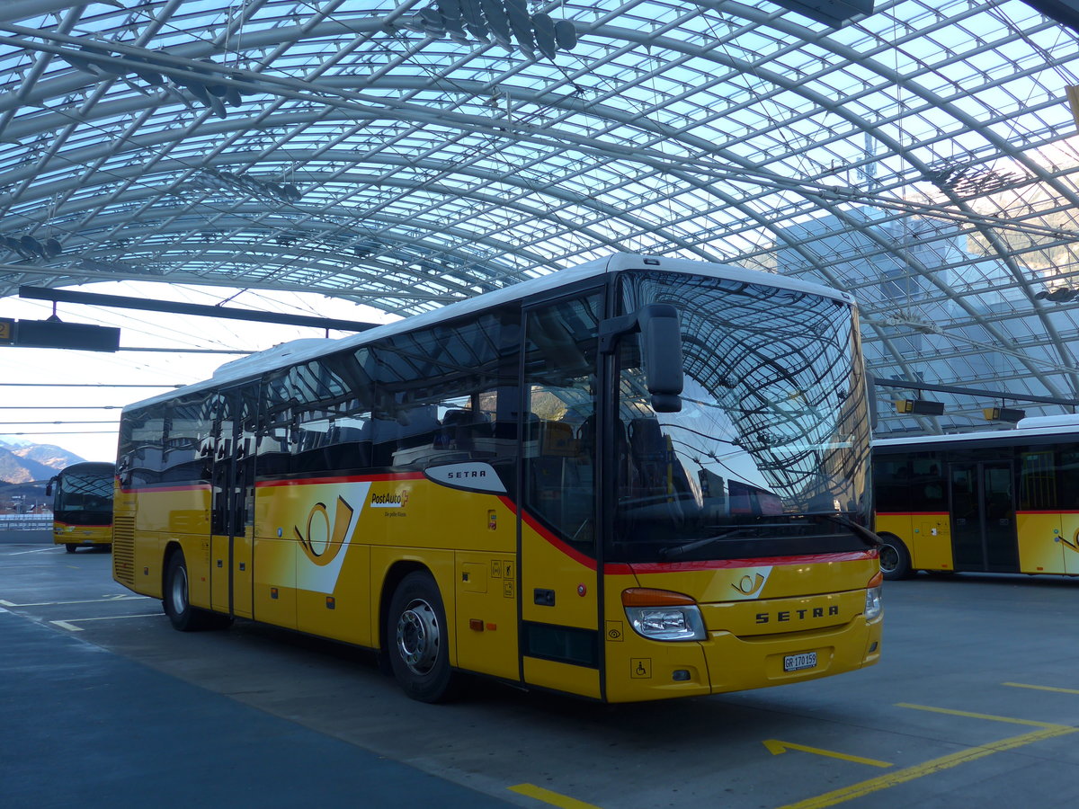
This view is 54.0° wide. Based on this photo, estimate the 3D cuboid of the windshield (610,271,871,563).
[{"bbox_3d":[1.526,0.119,7.096,2.420,1.780,0.400,3,-7,-36],"label":"windshield"}]

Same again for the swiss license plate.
[{"bbox_3d":[1.666,1.646,6.772,0.305,0.095,0.020,3,-7,-36],"label":"swiss license plate"}]

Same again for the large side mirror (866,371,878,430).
[{"bbox_3d":[2.490,-0.020,8.243,0.250,0.470,0.170,3,-7,-36],"label":"large side mirror"}]

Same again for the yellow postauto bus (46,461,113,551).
[{"bbox_3d":[-18.973,4.612,47.153,2.550,3.580,12.400,1,-6,-14],"label":"yellow postauto bus"}]

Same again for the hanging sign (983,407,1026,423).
[{"bbox_3d":[15.411,0.387,35.092,2.000,0.410,0.380,3,-7,-37],"label":"hanging sign"}]

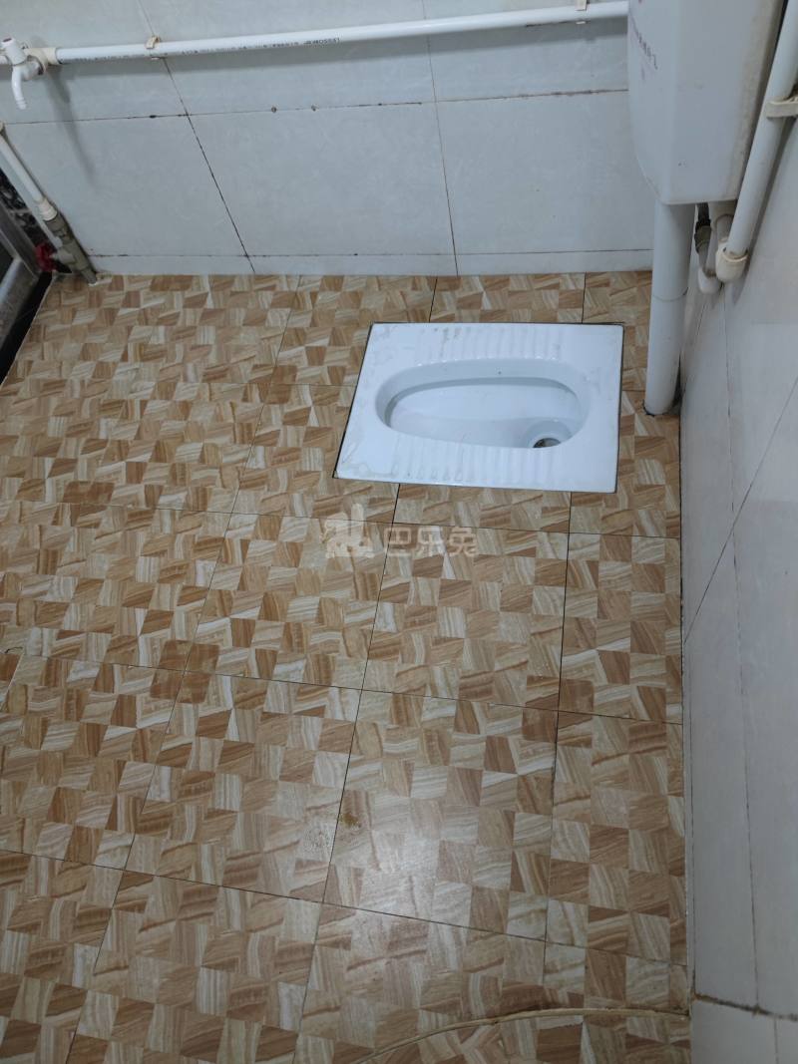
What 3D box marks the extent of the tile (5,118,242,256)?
[{"bbox_3d":[-0.574,-0.689,1.570,0.451,0.319,0.010,3,62,12],"label":"tile"}]

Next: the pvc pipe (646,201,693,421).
[{"bbox_3d":[0.413,-0.336,1.186,0.050,0.438,0.050,1,61,16],"label":"pvc pipe"}]

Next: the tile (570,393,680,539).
[{"bbox_3d":[0.393,-0.122,1.328,0.175,0.010,0.300,3,62,12],"label":"tile"}]

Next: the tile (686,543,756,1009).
[{"bbox_3d":[0.363,0.273,0.875,0.010,0.298,0.450,3,62,12],"label":"tile"}]

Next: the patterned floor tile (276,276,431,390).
[{"bbox_3d":[-0.087,-0.416,1.583,0.300,0.010,0.298,3,62,12],"label":"patterned floor tile"}]

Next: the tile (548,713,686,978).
[{"bbox_3d":[0.297,0.404,1.048,0.171,0.010,0.300,3,62,12],"label":"tile"}]

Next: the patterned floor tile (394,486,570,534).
[{"bbox_3d":[0.143,-0.042,1.323,0.300,0.010,0.087,4,62,12],"label":"patterned floor tile"}]

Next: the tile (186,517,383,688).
[{"bbox_3d":[-0.180,0.108,1.295,0.300,0.010,0.300,4,62,12],"label":"tile"}]

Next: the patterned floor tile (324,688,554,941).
[{"bbox_3d":[0.067,0.388,1.091,0.300,0.010,0.300,3,62,12],"label":"patterned floor tile"}]

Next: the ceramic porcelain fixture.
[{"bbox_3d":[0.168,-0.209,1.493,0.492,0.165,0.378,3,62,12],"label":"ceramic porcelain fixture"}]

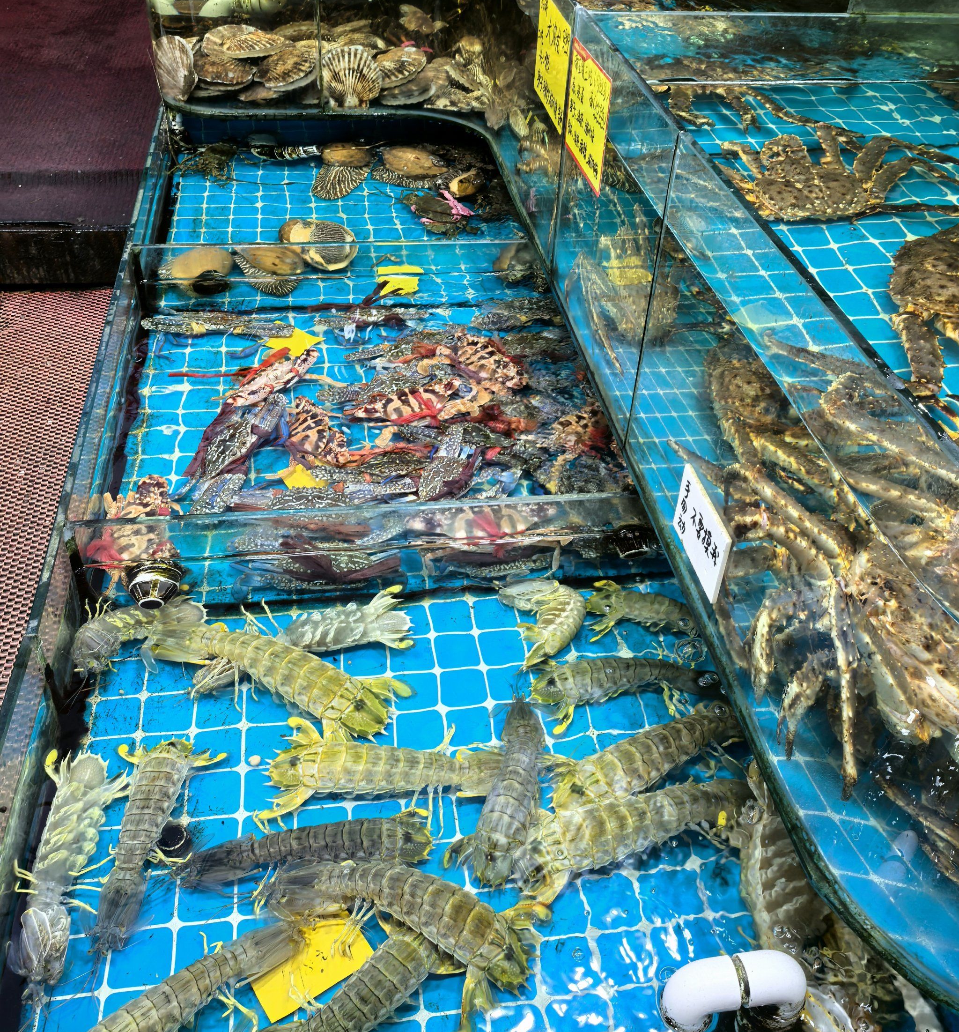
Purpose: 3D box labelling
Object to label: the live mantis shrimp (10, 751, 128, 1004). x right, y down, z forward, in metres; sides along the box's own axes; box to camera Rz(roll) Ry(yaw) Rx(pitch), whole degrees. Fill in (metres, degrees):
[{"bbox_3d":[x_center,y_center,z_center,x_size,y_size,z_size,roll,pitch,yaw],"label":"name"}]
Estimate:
[{"bbox_3d":[-0.357,0.298,0.859,0.073,0.038,0.220,-3,42,-6],"label":"live mantis shrimp"}]

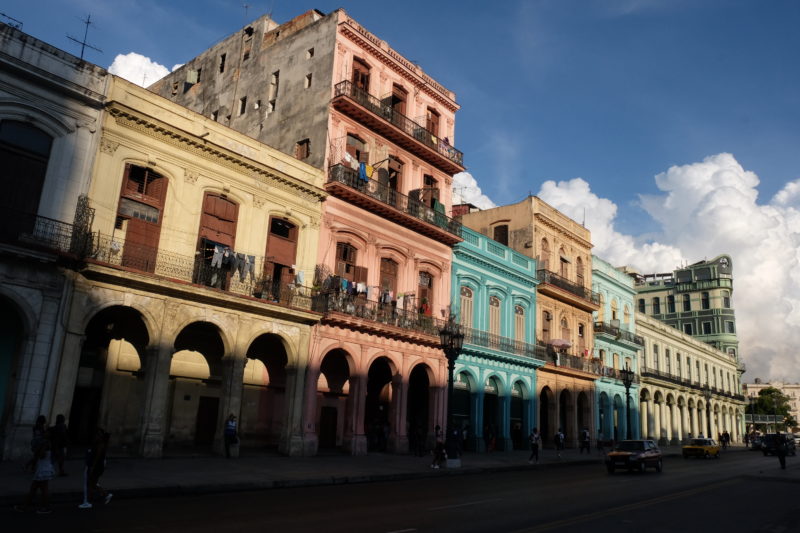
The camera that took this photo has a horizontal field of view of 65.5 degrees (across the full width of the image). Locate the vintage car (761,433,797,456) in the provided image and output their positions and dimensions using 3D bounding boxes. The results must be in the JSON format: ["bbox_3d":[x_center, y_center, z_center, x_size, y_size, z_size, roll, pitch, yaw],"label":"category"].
[{"bbox_3d":[31.112,14.634,50.991,1.820,1.620,4.600,-8,-18,39],"label":"vintage car"}]

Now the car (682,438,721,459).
[{"bbox_3d":[24.068,14.478,49.600,1.630,1.430,4.150,-9,-18,39],"label":"car"}]

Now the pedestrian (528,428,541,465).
[{"bbox_3d":[6.929,9.256,32.055,0.500,1.740,0.520,-9,-18,39],"label":"pedestrian"}]

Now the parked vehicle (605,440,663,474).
[{"bbox_3d":[11.633,9.421,30.861,1.620,1.430,4.100,-8,-18,39],"label":"parked vehicle"}]

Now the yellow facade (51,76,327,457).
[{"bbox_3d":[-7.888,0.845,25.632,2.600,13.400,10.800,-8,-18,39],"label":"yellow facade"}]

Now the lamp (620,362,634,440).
[{"bbox_3d":[16.310,10.093,44.461,1.050,6.450,1.050,-9,-18,39],"label":"lamp"}]

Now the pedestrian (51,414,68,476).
[{"bbox_3d":[-9.692,5.111,17.838,0.420,1.680,0.520,-2,-15,21],"label":"pedestrian"}]

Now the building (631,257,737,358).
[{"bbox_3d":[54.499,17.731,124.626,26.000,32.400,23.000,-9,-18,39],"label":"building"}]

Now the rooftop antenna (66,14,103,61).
[{"bbox_3d":[-12.259,-8.935,24.272,0.500,1.950,1.350,-9,-18,39],"label":"rooftop antenna"}]

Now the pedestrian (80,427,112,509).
[{"bbox_3d":[-5.980,3.824,12.195,0.620,1.660,0.500,16,-19,-42],"label":"pedestrian"}]

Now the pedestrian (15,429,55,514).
[{"bbox_3d":[-6.631,3.618,11.439,0.620,1.650,0.520,16,-19,-42],"label":"pedestrian"}]

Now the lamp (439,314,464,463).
[{"bbox_3d":[2.354,5.320,27.057,1.050,6.450,1.050,3,-14,1],"label":"lamp"}]

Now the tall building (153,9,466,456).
[{"bbox_3d":[-8.408,-1.323,42.074,23.300,25.300,11.400,-9,-18,39],"label":"tall building"}]

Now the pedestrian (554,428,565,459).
[{"bbox_3d":[9.687,10.738,37.803,0.500,1.700,0.450,-8,-18,39],"label":"pedestrian"}]

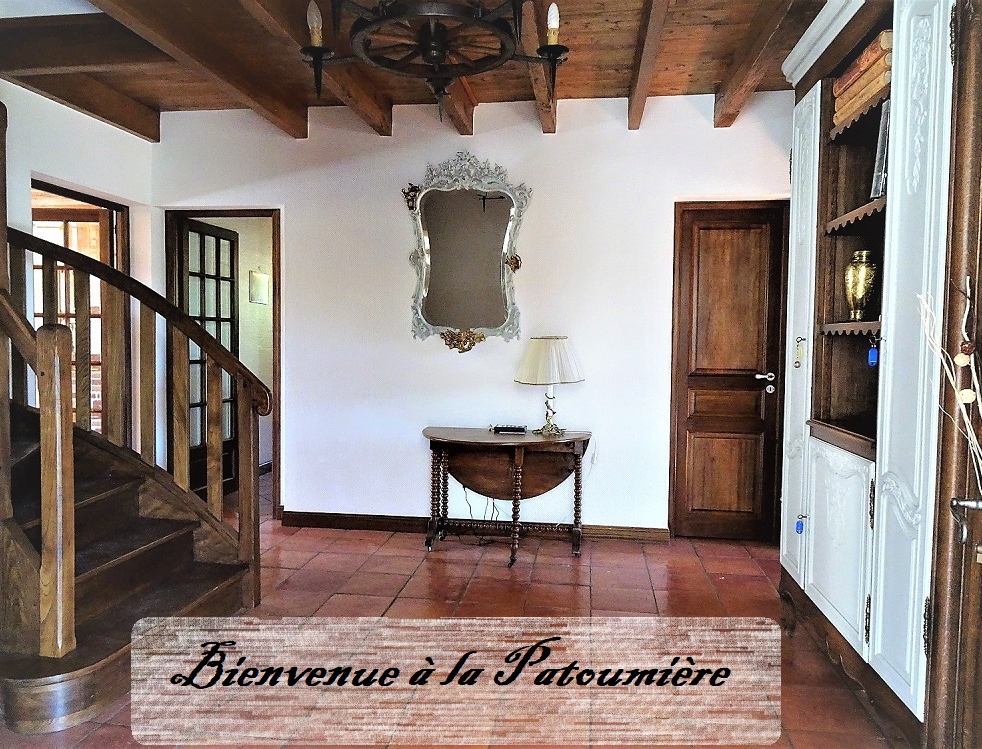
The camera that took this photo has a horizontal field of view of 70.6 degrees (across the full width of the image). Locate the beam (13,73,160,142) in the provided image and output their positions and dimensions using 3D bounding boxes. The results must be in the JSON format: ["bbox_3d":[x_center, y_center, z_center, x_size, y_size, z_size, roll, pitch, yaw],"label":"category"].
[{"bbox_3d":[-2.314,-1.613,4.030,0.066,0.198,1.179,1,3,8],"label":"beam"}]

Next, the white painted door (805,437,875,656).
[{"bbox_3d":[1.214,0.557,2.407,0.035,0.609,0.622,1,3,8],"label":"white painted door"}]

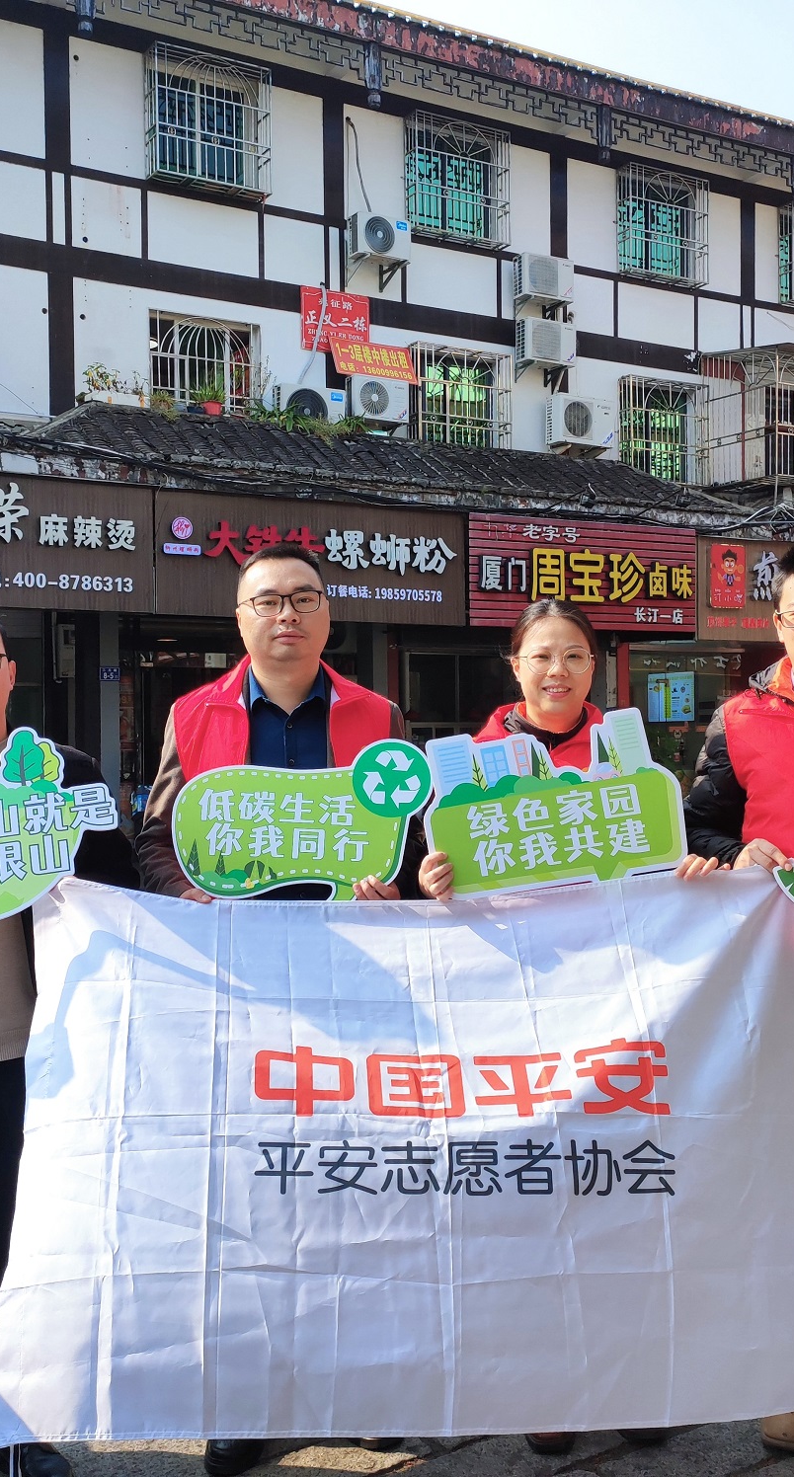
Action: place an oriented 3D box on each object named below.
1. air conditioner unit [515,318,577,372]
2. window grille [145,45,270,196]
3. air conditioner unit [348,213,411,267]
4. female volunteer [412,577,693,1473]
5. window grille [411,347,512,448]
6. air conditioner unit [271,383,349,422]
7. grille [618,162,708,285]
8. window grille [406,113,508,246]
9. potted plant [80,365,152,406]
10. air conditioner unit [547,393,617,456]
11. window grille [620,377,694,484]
[{"bbox_3d":[1.971,-5.209,18.859,0.785,0.546,0.280,0,0,-29],"label":"air conditioner unit"},{"bbox_3d":[-2.186,-7.156,16.649,1.403,1.459,0.380,0,0,-29],"label":"window grille"},{"bbox_3d":[-0.213,-6.044,17.297,0.736,0.505,0.290,0,0,-30],"label":"air conditioner unit"},{"bbox_3d":[0.318,0.530,2.800,0.570,1.630,0.440,0,0,3],"label":"female volunteer"},{"bbox_3d":[0.820,-4.257,18.356,1.394,1.411,0.320,0,0,-29],"label":"window grille"},{"bbox_3d":[-1.063,-3.895,17.188,0.849,0.580,0.310,0,0,-29],"label":"air conditioner unit"},{"bbox_3d":[3.673,-7.032,19.652,1.387,1.426,0.320,0,0,-30],"label":"grille"},{"bbox_3d":[0.795,-7.138,18.342,1.399,1.461,0.320,0,0,-29],"label":"window grille"},{"bbox_3d":[-3.110,-3.837,15.693,0.752,0.440,0.240,0,0,-30],"label":"potted plant"},{"bbox_3d":[2.379,-4.122,18.773,0.960,0.605,0.330,0,0,-30],"label":"air conditioner unit"},{"bbox_3d":[3.744,-4.265,19.983,1.379,1.425,0.320,0,0,-29],"label":"window grille"}]

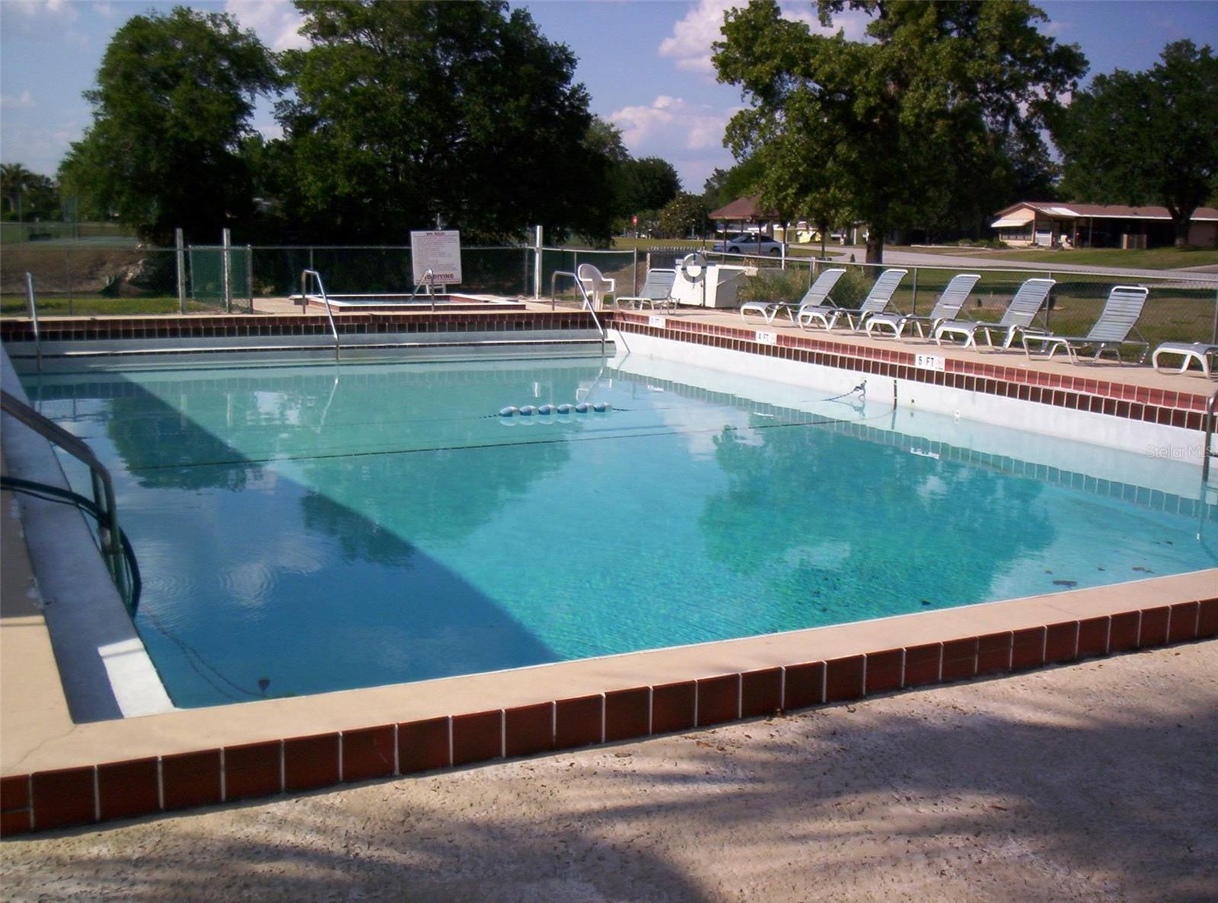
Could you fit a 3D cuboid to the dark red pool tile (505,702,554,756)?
[{"bbox_3d":[-0.238,0.815,3.815,0.151,0.146,0.020,-4,11,-25],"label":"dark red pool tile"}]

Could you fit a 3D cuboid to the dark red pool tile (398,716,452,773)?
[{"bbox_3d":[-0.520,0.822,3.632,0.150,0.146,0.018,-3,10,-25],"label":"dark red pool tile"}]

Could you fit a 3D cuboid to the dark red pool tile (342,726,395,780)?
[{"bbox_3d":[-0.640,0.800,3.445,0.149,0.144,0.020,-3,10,-26],"label":"dark red pool tile"}]

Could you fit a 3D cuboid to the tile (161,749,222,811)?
[{"bbox_3d":[-1.096,0.860,3.407,0.151,0.146,0.020,-4,11,-25],"label":"tile"}]

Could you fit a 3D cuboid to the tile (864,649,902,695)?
[{"bbox_3d":[0.911,0.730,4.312,0.150,0.146,0.018,-3,10,-25],"label":"tile"}]

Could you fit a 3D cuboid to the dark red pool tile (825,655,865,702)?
[{"bbox_3d":[0.767,0.741,4.244,0.150,0.146,0.018,-3,10,-25],"label":"dark red pool tile"}]

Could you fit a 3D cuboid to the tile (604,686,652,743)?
[{"bbox_3d":[0.052,0.798,3.951,0.151,0.146,0.020,-4,11,-25],"label":"tile"}]

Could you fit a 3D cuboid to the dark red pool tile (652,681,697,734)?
[{"bbox_3d":[0.188,0.755,3.842,0.149,0.144,0.020,-3,10,-26],"label":"dark red pool tile"}]

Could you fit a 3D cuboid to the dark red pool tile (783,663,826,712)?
[{"bbox_3d":[0.603,0.726,4.043,0.149,0.144,0.020,-3,10,-26],"label":"dark red pool tile"}]

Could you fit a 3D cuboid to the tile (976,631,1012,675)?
[{"bbox_3d":[1.294,0.679,4.377,0.149,0.144,0.020,-3,10,-26],"label":"tile"}]

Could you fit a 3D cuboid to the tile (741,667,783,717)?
[{"bbox_3d":[0.480,0.761,4.108,0.150,0.146,0.018,-3,10,-25],"label":"tile"}]

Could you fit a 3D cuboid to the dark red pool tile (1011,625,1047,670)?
[{"bbox_3d":[1.477,0.693,4.587,0.150,0.146,0.018,-3,10,-25],"label":"dark red pool tile"}]

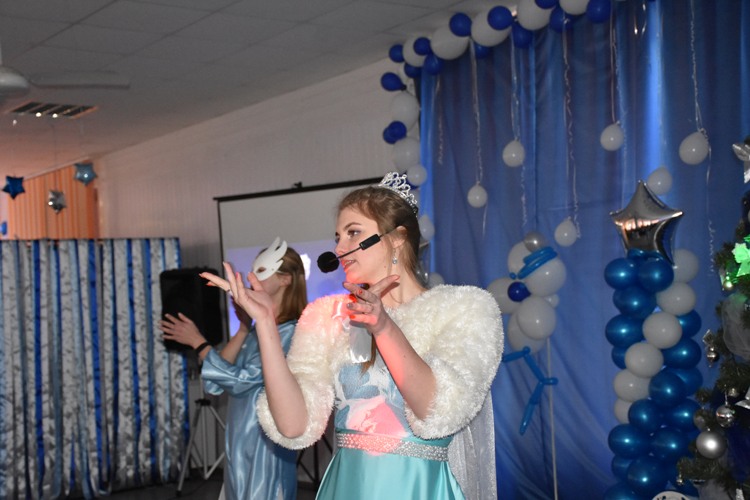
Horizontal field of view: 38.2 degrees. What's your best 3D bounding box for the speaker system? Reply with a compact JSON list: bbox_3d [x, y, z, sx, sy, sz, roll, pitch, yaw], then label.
[{"bbox_3d":[-1.458,0.485,8.750,0.400,0.650,0.330,-4,-3,26],"label":"speaker system"}]

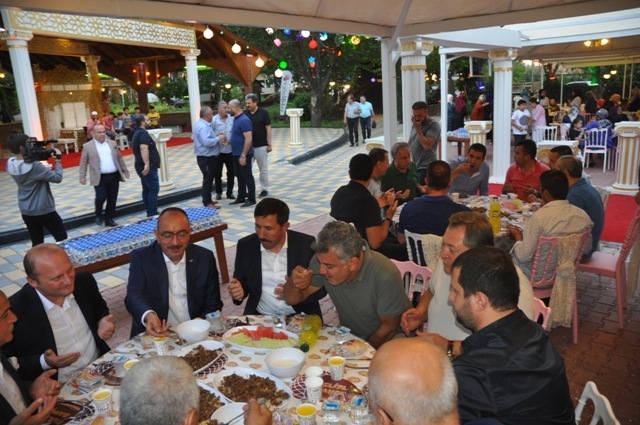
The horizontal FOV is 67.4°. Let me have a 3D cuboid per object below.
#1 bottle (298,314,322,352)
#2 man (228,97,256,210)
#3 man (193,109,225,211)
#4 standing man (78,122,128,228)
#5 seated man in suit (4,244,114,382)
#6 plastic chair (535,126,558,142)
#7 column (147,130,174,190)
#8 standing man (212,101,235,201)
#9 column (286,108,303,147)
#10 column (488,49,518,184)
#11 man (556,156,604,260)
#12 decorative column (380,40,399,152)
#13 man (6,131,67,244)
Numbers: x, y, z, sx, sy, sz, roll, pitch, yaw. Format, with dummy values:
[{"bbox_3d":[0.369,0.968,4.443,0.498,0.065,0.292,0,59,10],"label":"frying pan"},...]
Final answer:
[{"bbox_3d":[-0.045,0.551,2.178,0.077,0.077,0.250,-1,13,12],"label":"bottle"},{"bbox_3d":[-1.244,-0.924,7.876,0.400,1.740,0.500,-10,15,-27],"label":"man"},{"bbox_3d":[-1.923,-0.945,8.231,0.460,1.710,0.480,-7,13,-14],"label":"man"},{"bbox_3d":[-3.634,-0.604,7.984,0.700,1.700,0.440,-13,17,-36],"label":"standing man"},{"bbox_3d":[-0.979,0.737,2.014,0.770,1.240,0.560,8,18,40],"label":"seated man in suit"},{"bbox_3d":[5.130,-1.507,10.917,0.420,0.900,0.480,2,14,19],"label":"plastic chair"},{"bbox_3d":[-3.036,-1.027,9.241,0.360,1.130,0.360,6,16,36],"label":"column"},{"bbox_3d":[-1.791,-1.100,8.694,0.520,1.770,0.360,-7,14,-14],"label":"standing man"},{"bbox_3d":[-0.840,-2.792,15.800,0.440,1.170,0.440,2,14,20],"label":"column"},{"bbox_3d":[3.376,-1.741,8.819,0.450,2.430,0.450,7,17,39],"label":"column"},{"bbox_3d":[2.081,0.165,4.115,0.760,1.240,0.520,5,16,31],"label":"man"},{"bbox_3d":[0.900,-0.927,5.976,0.130,2.365,0.130,9,18,42],"label":"decorative column"},{"bbox_3d":[-3.169,-0.045,5.388,0.520,1.670,0.500,-13,16,-36],"label":"man"}]

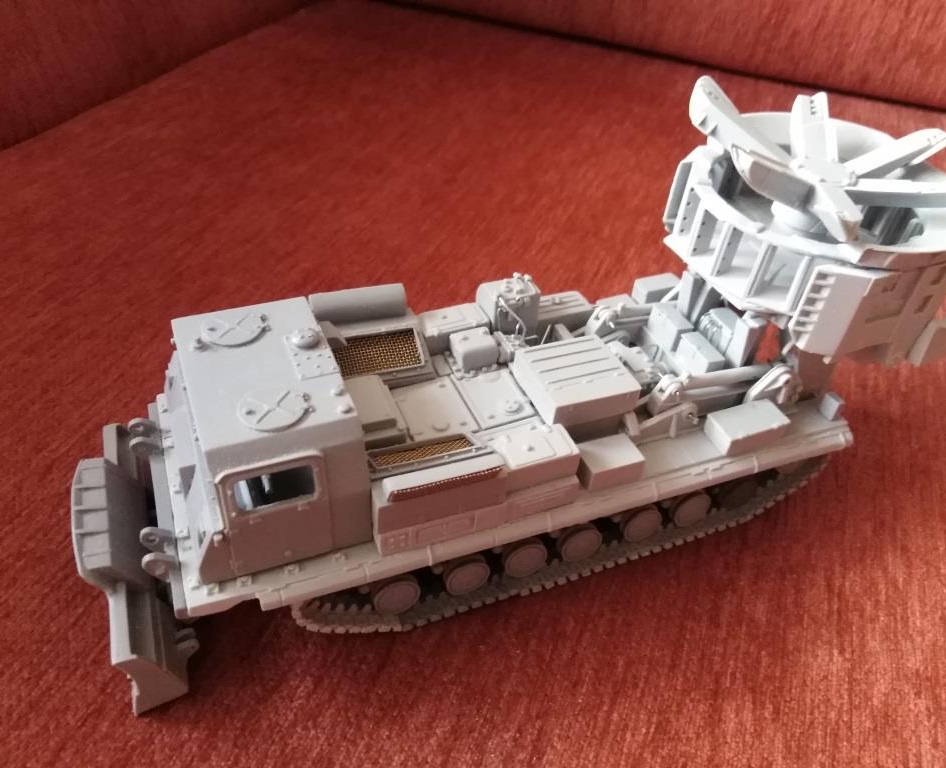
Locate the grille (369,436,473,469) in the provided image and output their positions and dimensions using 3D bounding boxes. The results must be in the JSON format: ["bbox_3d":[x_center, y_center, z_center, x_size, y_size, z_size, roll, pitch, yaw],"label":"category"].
[{"bbox_3d":[-0.015,0.020,0.225,0.030,0.002,0.014,-12,15,-19],"label":"grille"}]

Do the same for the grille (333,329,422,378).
[{"bbox_3d":[-0.033,-0.010,0.259,0.030,0.002,0.014,-12,70,-19],"label":"grille"}]

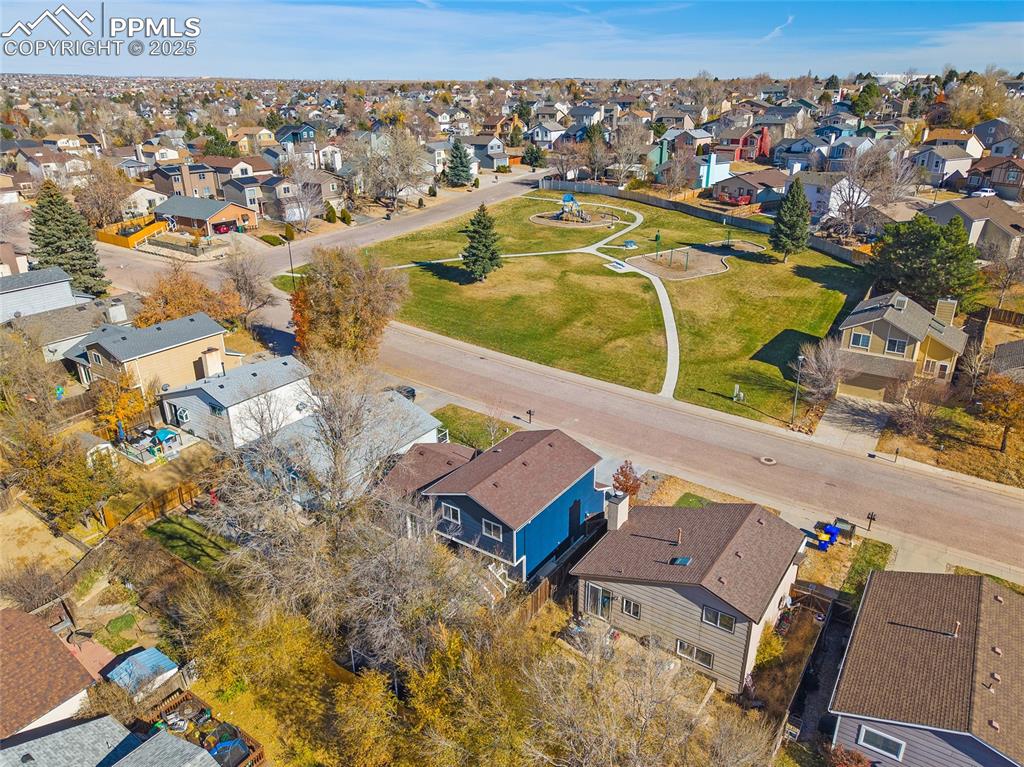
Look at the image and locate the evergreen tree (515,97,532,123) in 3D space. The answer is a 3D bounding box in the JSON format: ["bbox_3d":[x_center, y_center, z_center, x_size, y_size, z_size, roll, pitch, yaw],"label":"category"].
[{"bbox_3d":[4.295,-101.392,265.000,6.300,9.800,6.300,0,23,1],"label":"evergreen tree"}]

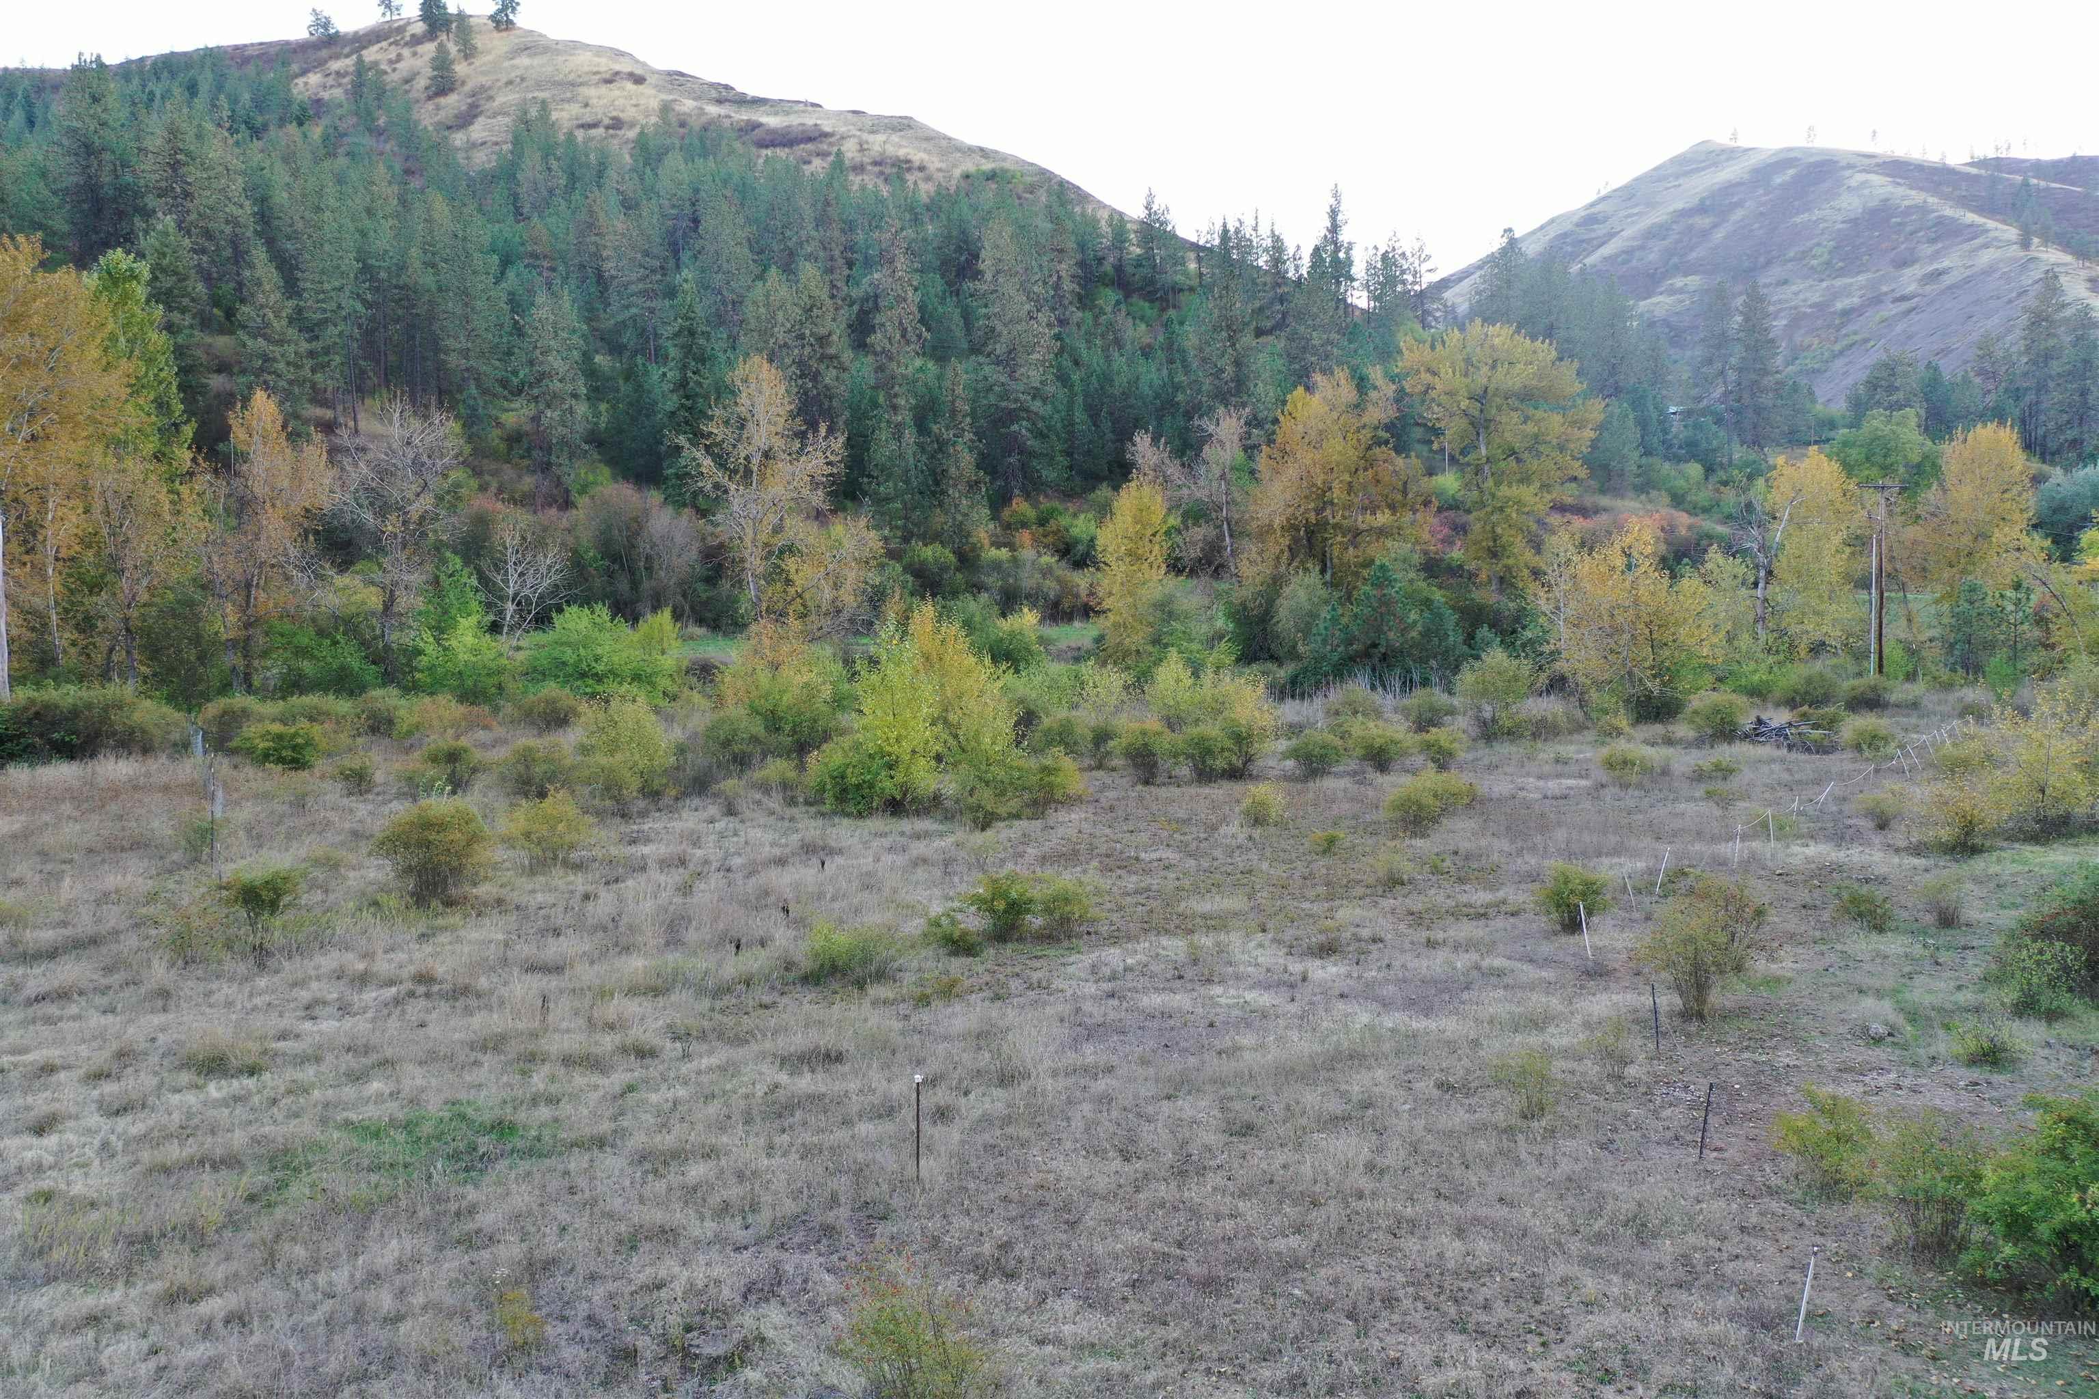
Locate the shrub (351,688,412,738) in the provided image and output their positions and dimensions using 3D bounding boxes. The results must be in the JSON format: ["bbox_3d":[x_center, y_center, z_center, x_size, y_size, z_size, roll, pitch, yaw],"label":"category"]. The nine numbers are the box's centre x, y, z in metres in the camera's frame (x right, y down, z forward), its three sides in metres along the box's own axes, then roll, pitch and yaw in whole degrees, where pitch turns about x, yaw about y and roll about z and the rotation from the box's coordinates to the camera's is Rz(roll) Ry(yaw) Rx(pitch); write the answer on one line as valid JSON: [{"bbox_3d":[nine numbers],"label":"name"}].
[{"bbox_3d":[-27.652,0.544,67.636,2.510,1.980,2.260,0,7,0],"label":"shrub"}]

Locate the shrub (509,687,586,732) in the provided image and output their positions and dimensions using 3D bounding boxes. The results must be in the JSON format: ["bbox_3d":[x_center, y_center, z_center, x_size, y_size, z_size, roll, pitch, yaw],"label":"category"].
[{"bbox_3d":[-21.357,0.452,69.254,3.270,1.820,2.940,0,7,0],"label":"shrub"}]

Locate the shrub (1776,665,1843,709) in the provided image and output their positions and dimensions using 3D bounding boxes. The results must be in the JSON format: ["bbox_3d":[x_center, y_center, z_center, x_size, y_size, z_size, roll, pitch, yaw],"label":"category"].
[{"bbox_3d":[35.935,-0.582,77.264,3.180,2.030,2.860,0,7,0],"label":"shrub"}]

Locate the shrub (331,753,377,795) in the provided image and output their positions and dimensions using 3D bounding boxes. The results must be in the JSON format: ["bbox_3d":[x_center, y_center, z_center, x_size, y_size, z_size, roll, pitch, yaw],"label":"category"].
[{"bbox_3d":[-21.488,2.309,50.500,1.392,1.256,1.323,0,5,0],"label":"shrub"}]

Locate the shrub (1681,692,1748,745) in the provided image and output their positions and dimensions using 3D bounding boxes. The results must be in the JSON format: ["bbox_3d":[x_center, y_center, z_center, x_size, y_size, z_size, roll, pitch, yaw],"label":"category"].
[{"bbox_3d":[25.495,0.754,62.500,2.523,1.989,2.397,0,5,0],"label":"shrub"}]

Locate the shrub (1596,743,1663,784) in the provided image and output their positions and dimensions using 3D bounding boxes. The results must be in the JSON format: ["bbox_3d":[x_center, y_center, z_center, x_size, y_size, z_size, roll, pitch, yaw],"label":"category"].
[{"bbox_3d":[18.753,2.069,52.800,2.080,1.365,1.976,0,5,0],"label":"shrub"}]

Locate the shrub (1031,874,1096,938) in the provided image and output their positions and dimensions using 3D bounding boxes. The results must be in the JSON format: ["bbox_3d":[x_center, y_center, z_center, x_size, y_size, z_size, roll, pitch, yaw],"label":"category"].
[{"bbox_3d":[0.298,4.211,33.000,1.290,1.330,1.230,0,5,0],"label":"shrub"}]

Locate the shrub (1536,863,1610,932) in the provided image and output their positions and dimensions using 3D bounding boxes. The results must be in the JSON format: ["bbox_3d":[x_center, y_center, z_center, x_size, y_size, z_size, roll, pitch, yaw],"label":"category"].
[{"bbox_3d":[11.535,4.356,35.998,1.630,1.420,1.580,0,8,0],"label":"shrub"}]

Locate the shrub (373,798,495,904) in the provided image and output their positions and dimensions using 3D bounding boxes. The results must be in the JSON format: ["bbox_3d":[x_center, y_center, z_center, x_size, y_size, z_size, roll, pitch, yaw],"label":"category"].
[{"bbox_3d":[-13.664,3.372,36.226,2.693,2.403,2.558,-3,6,-21],"label":"shrub"}]

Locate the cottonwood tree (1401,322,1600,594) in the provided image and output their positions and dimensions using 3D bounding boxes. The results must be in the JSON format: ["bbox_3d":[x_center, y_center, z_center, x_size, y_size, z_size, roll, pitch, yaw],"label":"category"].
[{"bbox_3d":[36.139,-18.697,130.822,15.901,22.659,15.106,1,6,15],"label":"cottonwood tree"}]

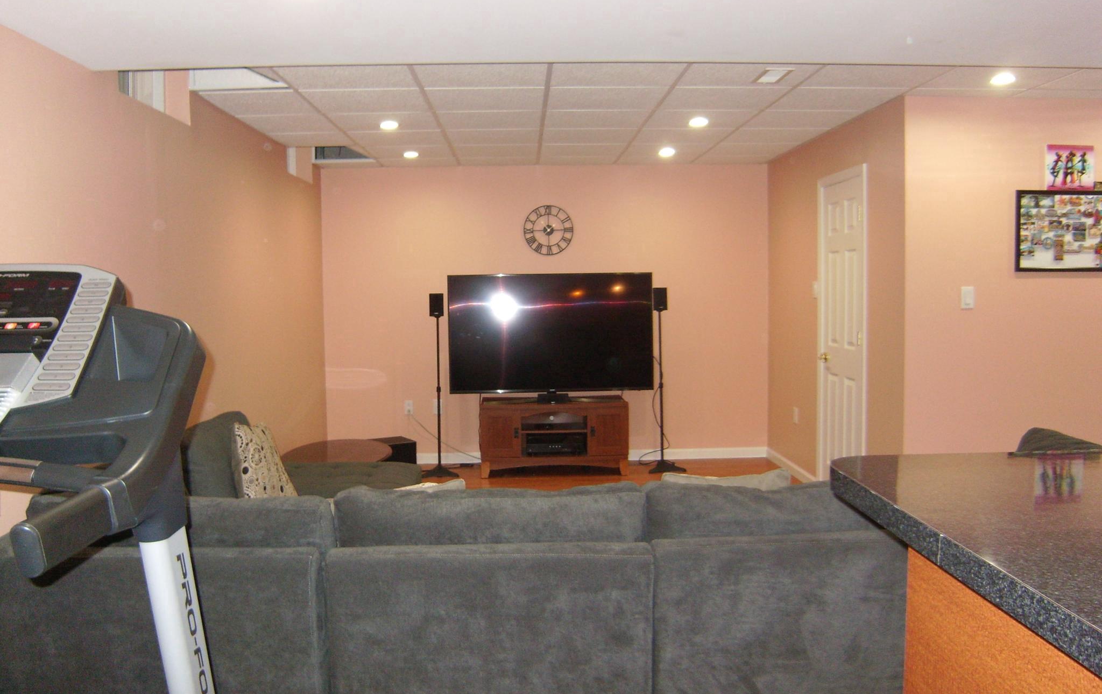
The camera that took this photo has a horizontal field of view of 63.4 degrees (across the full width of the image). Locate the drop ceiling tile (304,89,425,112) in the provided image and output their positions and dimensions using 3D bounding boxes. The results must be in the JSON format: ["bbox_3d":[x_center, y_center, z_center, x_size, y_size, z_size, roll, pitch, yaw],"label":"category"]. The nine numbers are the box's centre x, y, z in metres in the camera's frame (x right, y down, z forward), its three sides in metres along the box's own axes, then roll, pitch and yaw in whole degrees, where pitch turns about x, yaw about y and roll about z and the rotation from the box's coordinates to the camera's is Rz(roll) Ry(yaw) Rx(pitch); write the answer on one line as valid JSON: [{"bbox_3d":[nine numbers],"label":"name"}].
[{"bbox_3d":[-0.931,-1.262,4.569,0.600,0.020,0.600,-1,4,-2],"label":"drop ceiling tile"}]

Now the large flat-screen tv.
[{"bbox_3d":[0.001,-0.103,6.860,1.565,0.920,0.070,-1,4,-2],"label":"large flat-screen tv"}]

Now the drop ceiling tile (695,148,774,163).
[{"bbox_3d":[1.407,-1.458,6.895,0.585,0.020,0.375,-1,4,-2],"label":"drop ceiling tile"}]

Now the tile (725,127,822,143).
[{"bbox_3d":[1.435,-1.386,5.824,0.570,0.020,0.600,-1,4,-2],"label":"tile"}]

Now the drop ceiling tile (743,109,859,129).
[{"bbox_3d":[1.449,-1.346,5.234,0.560,0.020,0.600,-1,4,-2],"label":"drop ceiling tile"}]

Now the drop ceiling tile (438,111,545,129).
[{"bbox_3d":[-0.348,-1.324,5.194,0.605,0.020,0.605,-1,4,-2],"label":"drop ceiling tile"}]

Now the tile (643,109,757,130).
[{"bbox_3d":[0.863,-1.342,5.234,0.605,0.020,0.605,-1,4,-2],"label":"tile"}]

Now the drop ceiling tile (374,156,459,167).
[{"bbox_3d":[-1.012,-1.442,6.945,0.605,0.020,0.500,-1,4,-2],"label":"drop ceiling tile"}]

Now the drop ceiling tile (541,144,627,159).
[{"bbox_3d":[0.219,-1.423,6.429,0.605,0.020,0.605,-1,4,-2],"label":"drop ceiling tile"}]

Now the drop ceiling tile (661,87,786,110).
[{"bbox_3d":[0.882,-1.293,4.620,0.600,0.020,0.598,-1,4,-2],"label":"drop ceiling tile"}]

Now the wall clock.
[{"bbox_3d":[-0.021,-0.936,7.137,0.400,0.400,0.030,-1,4,-2],"label":"wall clock"}]

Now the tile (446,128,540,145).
[{"bbox_3d":[-0.363,-1.353,5.768,0.600,0.020,0.600,-1,4,-2],"label":"tile"}]

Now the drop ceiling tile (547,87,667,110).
[{"bbox_3d":[0.279,-1.286,4.598,0.600,0.020,0.598,-1,4,-2],"label":"drop ceiling tile"}]

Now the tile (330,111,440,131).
[{"bbox_3d":[-0.950,-1.306,5.168,0.600,0.020,0.598,-1,4,-2],"label":"tile"}]

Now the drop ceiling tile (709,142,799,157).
[{"bbox_3d":[1.427,-1.431,6.465,0.600,0.020,0.598,-1,4,-2],"label":"drop ceiling tile"}]

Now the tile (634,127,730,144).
[{"bbox_3d":[0.845,-1.387,5.841,0.605,0.020,0.605,-1,4,-2],"label":"tile"}]

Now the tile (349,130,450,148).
[{"bbox_3d":[-0.969,-1.342,5.749,0.600,0.020,0.600,-1,4,-2],"label":"tile"}]

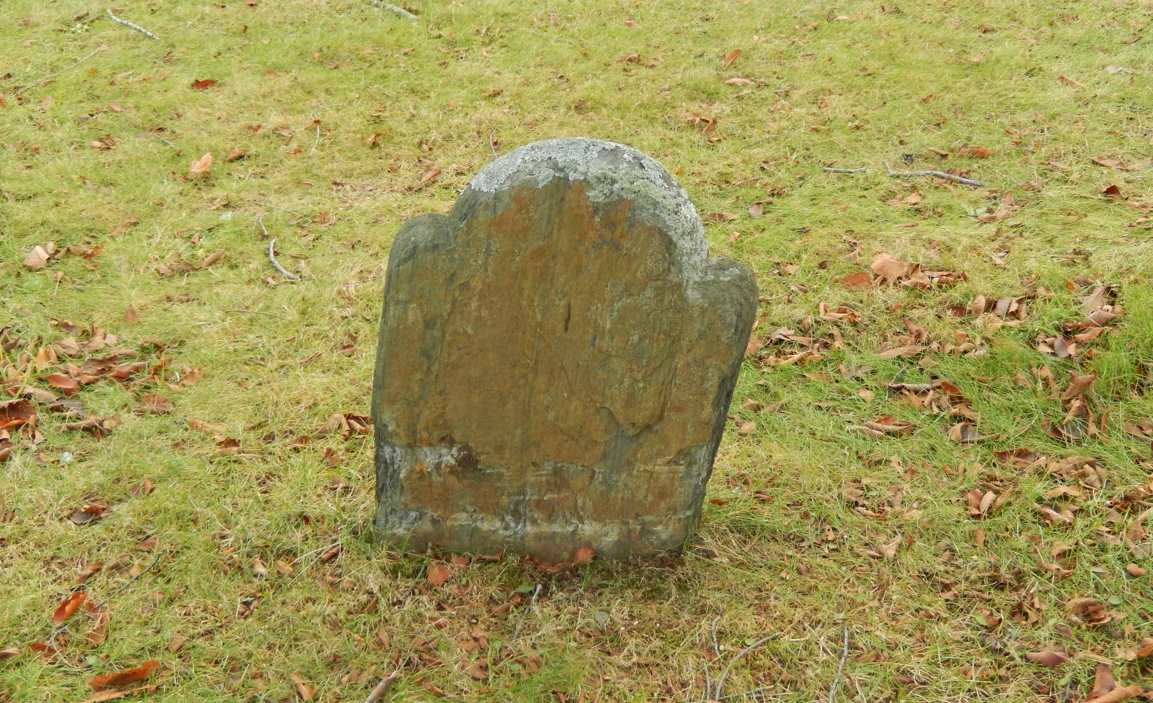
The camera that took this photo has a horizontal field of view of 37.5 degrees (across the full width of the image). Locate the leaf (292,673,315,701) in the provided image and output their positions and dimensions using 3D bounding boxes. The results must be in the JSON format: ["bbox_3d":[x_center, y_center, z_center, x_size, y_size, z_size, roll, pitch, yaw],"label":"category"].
[{"bbox_3d":[-0.388,0.475,2.409,0.028,0.022,0.056,-12,29,-22],"label":"leaf"}]

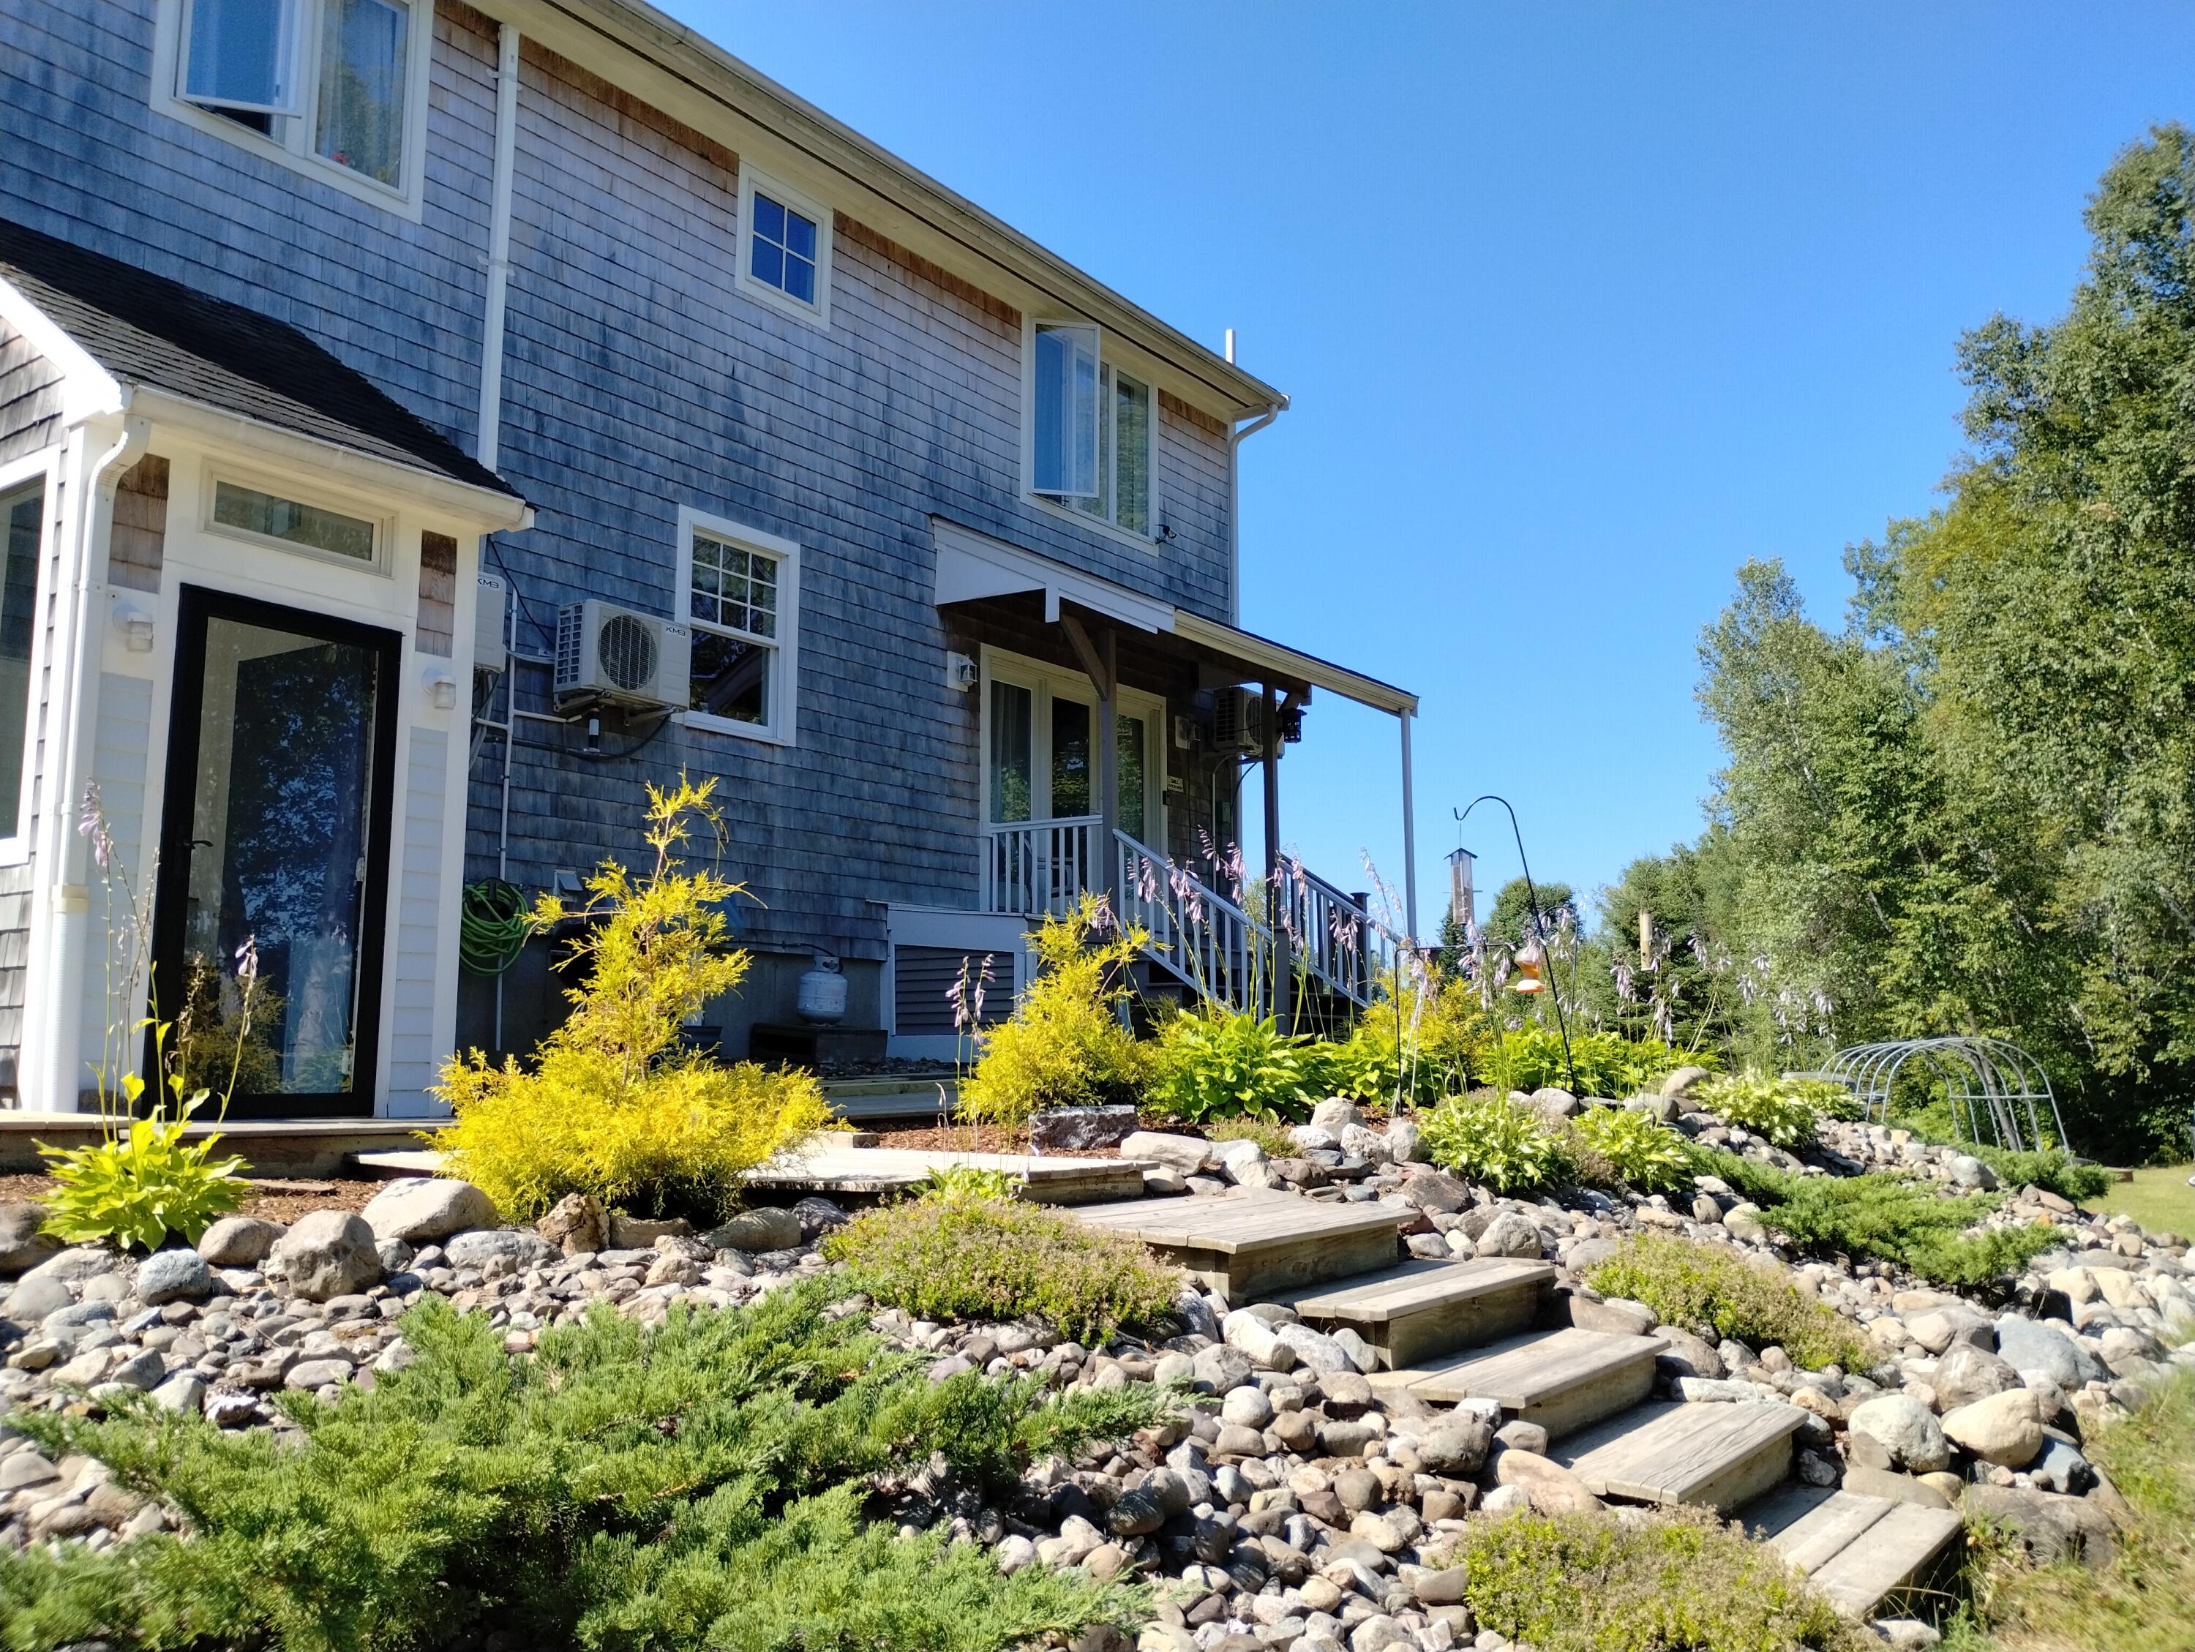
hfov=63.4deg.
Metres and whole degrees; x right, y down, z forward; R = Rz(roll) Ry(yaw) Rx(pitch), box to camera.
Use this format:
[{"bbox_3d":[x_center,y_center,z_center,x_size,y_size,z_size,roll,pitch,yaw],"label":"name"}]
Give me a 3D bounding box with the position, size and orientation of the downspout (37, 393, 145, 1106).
[{"bbox_3d":[-3.666,-0.253,6.514,0.300,2.570,0.140,-7,-11,36],"label":"downspout"}]

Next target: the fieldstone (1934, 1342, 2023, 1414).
[{"bbox_3d":[2.524,1.595,5.100,0.260,0.210,0.230,-4,-9,25],"label":"fieldstone"}]

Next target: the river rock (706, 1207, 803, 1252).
[{"bbox_3d":[-0.791,0.934,4.100,0.230,0.115,0.170,1,-8,-11],"label":"river rock"}]

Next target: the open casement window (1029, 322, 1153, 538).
[{"bbox_3d":[0.117,-3.307,14.988,0.420,1.450,1.680,-7,-11,36],"label":"open casement window"}]

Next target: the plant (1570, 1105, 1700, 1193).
[{"bbox_3d":[2.056,1.234,6.800,0.480,0.330,0.480,-2,-8,16],"label":"plant"}]

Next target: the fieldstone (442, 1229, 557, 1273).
[{"bbox_3d":[-1.506,1.072,4.480,0.285,0.130,0.200,3,-9,-18],"label":"fieldstone"}]

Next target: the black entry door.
[{"bbox_3d":[-3.305,0.134,7.177,0.060,2.060,0.945,-6,-10,35],"label":"black entry door"}]

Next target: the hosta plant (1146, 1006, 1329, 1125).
[{"bbox_3d":[0.770,1.319,9.800,0.990,0.640,0.920,-1,-9,4],"label":"hosta plant"}]

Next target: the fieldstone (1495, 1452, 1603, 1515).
[{"bbox_3d":[0.883,1.292,3.500,0.220,0.125,0.170,-2,-8,13],"label":"fieldstone"}]

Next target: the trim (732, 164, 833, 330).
[{"bbox_3d":[-2.146,-3.991,12.280,0.100,0.910,0.860,-7,-11,36],"label":"trim"}]

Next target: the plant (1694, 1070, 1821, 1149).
[{"bbox_3d":[3.153,1.353,8.500,0.600,0.360,0.570,-3,-9,20],"label":"plant"}]

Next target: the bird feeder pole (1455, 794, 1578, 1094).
[{"bbox_3d":[2.123,0.617,9.000,0.620,1.570,0.200,-2,-9,13],"label":"bird feeder pole"}]

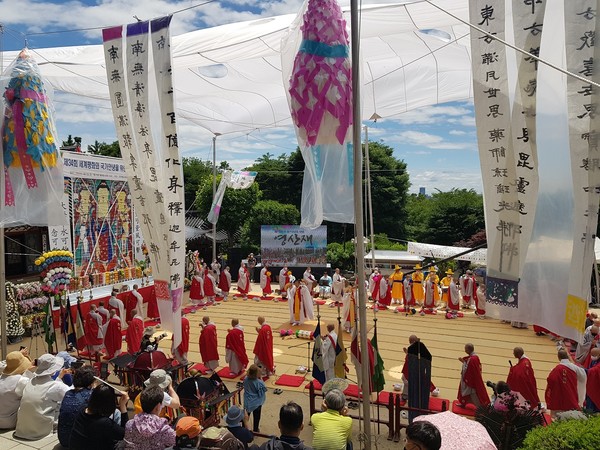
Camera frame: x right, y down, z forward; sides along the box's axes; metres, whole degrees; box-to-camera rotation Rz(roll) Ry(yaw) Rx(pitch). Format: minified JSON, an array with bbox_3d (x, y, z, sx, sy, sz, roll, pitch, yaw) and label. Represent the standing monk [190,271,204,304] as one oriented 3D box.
[{"bbox_3d":[-4.890,3.029,21.500,0.620,1.622,0.480,2,4,18],"label":"standing monk"}]

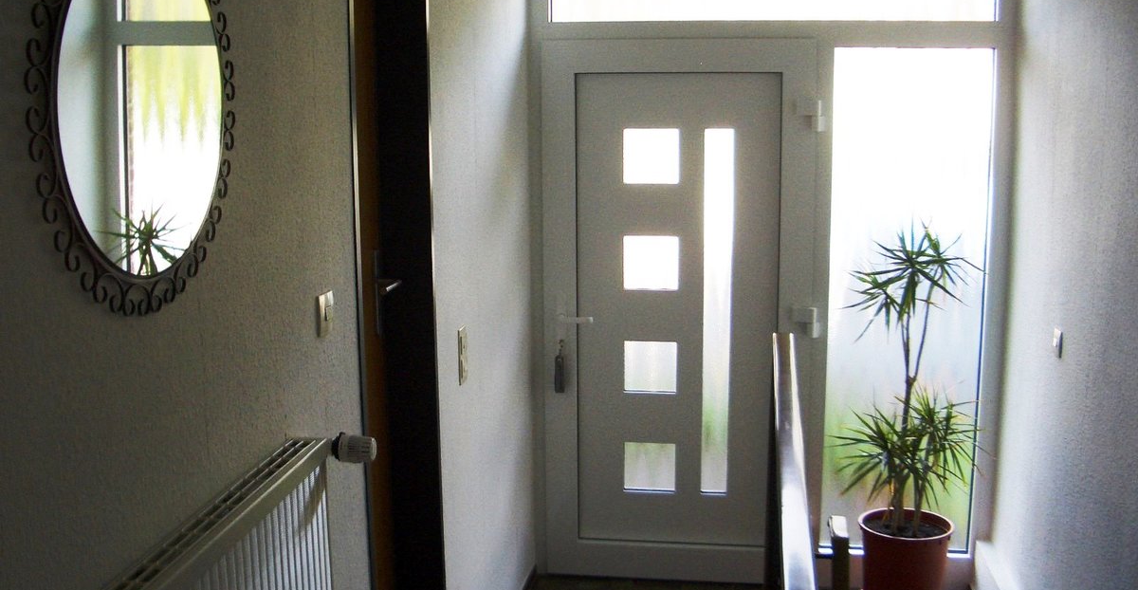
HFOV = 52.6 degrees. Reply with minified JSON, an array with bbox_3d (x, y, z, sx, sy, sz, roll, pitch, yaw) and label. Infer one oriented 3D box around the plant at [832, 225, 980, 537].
[{"bbox_3d":[1.176,0.298,3.967,0.520,1.120,0.500,1,11,9],"label":"plant"}]

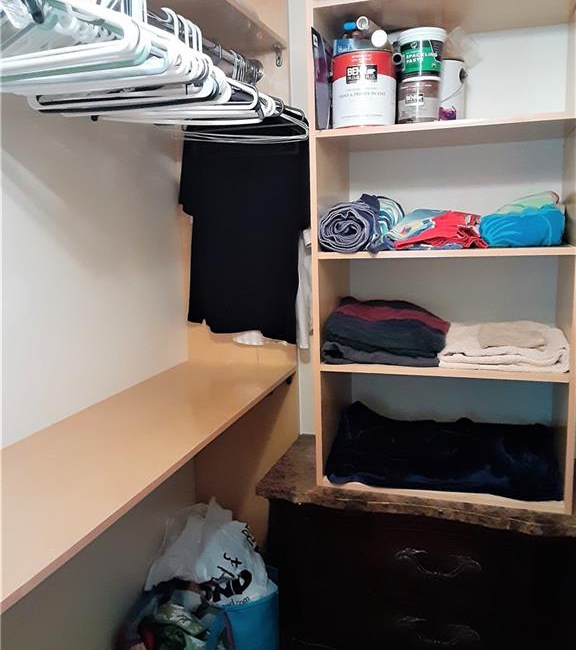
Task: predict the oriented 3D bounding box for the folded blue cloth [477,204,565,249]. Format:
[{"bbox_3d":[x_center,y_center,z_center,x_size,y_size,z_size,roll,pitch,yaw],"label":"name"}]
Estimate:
[{"bbox_3d":[0.597,-0.253,1.533,0.198,0.102,0.242,1,10,18],"label":"folded blue cloth"}]

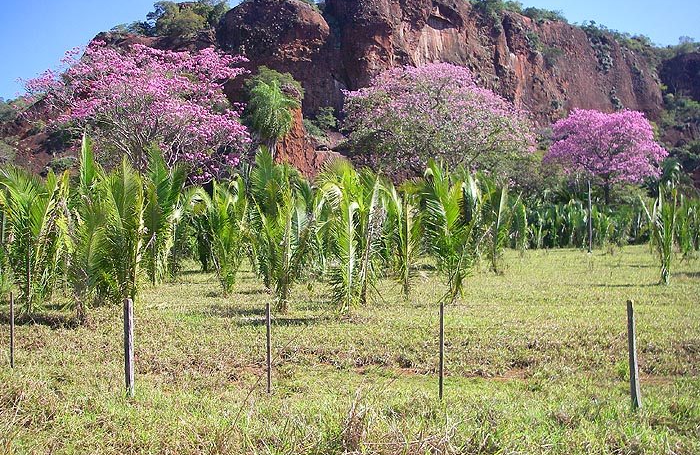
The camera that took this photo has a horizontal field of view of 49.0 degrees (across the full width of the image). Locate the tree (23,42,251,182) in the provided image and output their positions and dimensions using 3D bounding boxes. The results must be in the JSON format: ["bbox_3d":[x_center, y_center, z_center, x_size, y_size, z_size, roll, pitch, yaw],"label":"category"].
[{"bbox_3d":[-13.059,-5.444,47.000,13.946,11.866,12.500,0,0,0],"label":"tree"}]

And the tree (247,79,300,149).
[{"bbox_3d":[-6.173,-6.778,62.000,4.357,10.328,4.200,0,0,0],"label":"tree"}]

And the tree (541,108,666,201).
[{"bbox_3d":[23.185,-5.193,70.000,11.296,11.478,10.500,0,0,0],"label":"tree"}]

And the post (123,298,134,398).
[{"bbox_3d":[-2.793,1.524,9.700,0.115,1.256,0.115,0,0,0],"label":"post"}]

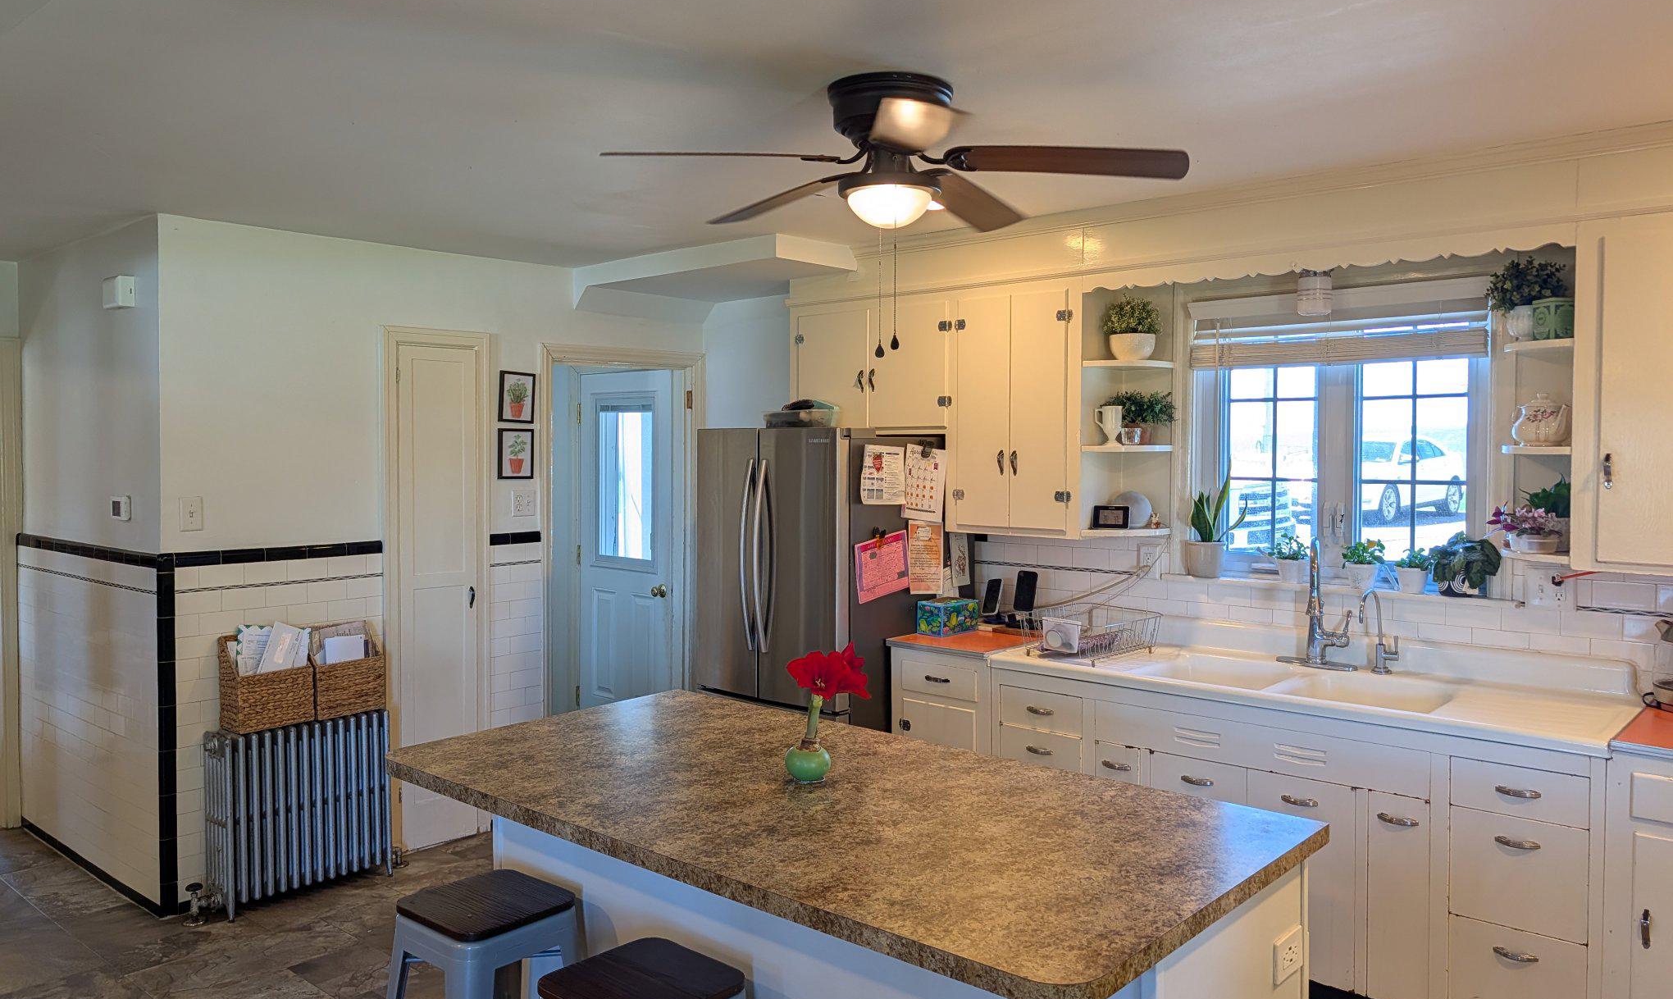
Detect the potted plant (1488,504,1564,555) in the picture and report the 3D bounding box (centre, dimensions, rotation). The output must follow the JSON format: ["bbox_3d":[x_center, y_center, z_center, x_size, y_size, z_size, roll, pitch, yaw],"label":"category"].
[{"bbox_3d":[1.968,0.084,3.319,0.180,0.150,0.140,2,3,41],"label":"potted plant"}]

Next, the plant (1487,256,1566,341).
[{"bbox_3d":[1.999,-0.583,3.365,0.200,0.245,0.195,2,3,41],"label":"plant"}]

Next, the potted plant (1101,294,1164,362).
[{"bbox_3d":[1.040,-0.603,4.067,0.212,0.232,0.208,2,3,41],"label":"potted plant"}]

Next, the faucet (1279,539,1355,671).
[{"bbox_3d":[1.521,0.334,3.720,0.255,0.415,0.250,1,2,34],"label":"faucet"}]

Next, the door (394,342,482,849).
[{"bbox_3d":[-1.642,0.404,4.833,0.045,2.050,0.352,2,3,41],"label":"door"}]

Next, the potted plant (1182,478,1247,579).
[{"bbox_3d":[1.344,0.079,4.149,0.180,0.400,0.155,2,3,41],"label":"potted plant"}]

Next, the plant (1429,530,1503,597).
[{"bbox_3d":[1.956,0.208,3.610,0.190,0.197,0.180,2,3,42],"label":"plant"}]

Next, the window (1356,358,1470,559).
[{"bbox_3d":[1.871,-0.161,3.787,0.355,0.730,0.050,2,3,42],"label":"window"}]

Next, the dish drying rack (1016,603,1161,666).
[{"bbox_3d":[0.881,0.468,4.039,0.340,0.136,0.430,3,3,45],"label":"dish drying rack"}]

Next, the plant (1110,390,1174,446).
[{"bbox_3d":[1.081,-0.286,4.107,0.225,0.197,0.205,2,3,41],"label":"plant"}]

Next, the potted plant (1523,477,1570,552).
[{"bbox_3d":[2.053,0.039,3.330,0.155,0.210,0.150,2,3,41],"label":"potted plant"}]

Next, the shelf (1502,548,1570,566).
[{"bbox_3d":[2.016,0.165,3.342,0.214,0.022,0.305,2,3,42],"label":"shelf"}]

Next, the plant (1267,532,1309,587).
[{"bbox_3d":[1.557,0.202,3.989,0.124,0.175,0.120,2,3,42],"label":"plant"}]

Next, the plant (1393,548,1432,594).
[{"bbox_3d":[1.859,0.232,3.752,0.117,0.150,0.117,2,3,41],"label":"plant"}]

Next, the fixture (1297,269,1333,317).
[{"bbox_3d":[1.545,-0.668,3.747,0.107,0.165,0.107,2,3,41],"label":"fixture"}]

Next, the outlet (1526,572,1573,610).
[{"bbox_3d":[2.114,0.267,3.451,0.117,0.114,0.018,2,3,42],"label":"outlet"}]

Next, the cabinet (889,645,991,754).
[{"bbox_3d":[0.573,1.001,4.490,0.477,0.888,0.575,2,3,42],"label":"cabinet"}]

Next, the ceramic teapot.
[{"bbox_3d":[2.016,-0.228,3.321,0.125,0.158,0.190,-1,2,-25],"label":"ceramic teapot"}]

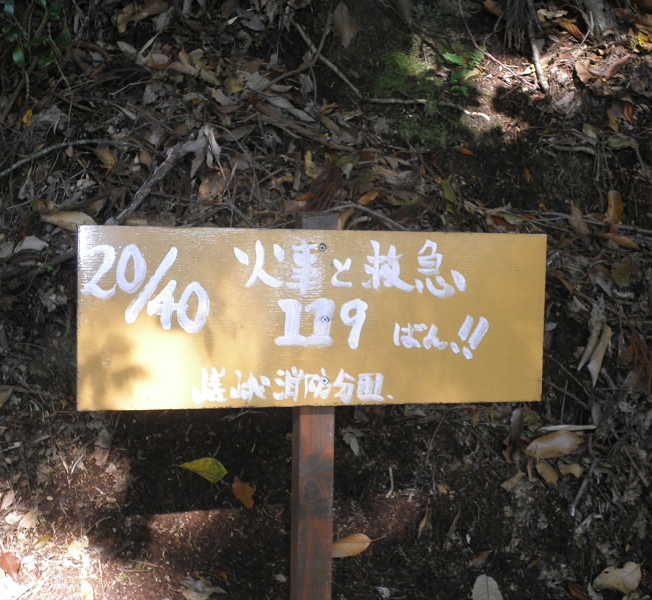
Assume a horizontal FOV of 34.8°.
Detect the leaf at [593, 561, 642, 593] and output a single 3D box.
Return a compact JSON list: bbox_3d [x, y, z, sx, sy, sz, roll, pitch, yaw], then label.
[{"bbox_3d":[0.426,0.400,1.512,0.086,0.033,0.018,-15,-27,-17],"label":"leaf"}]

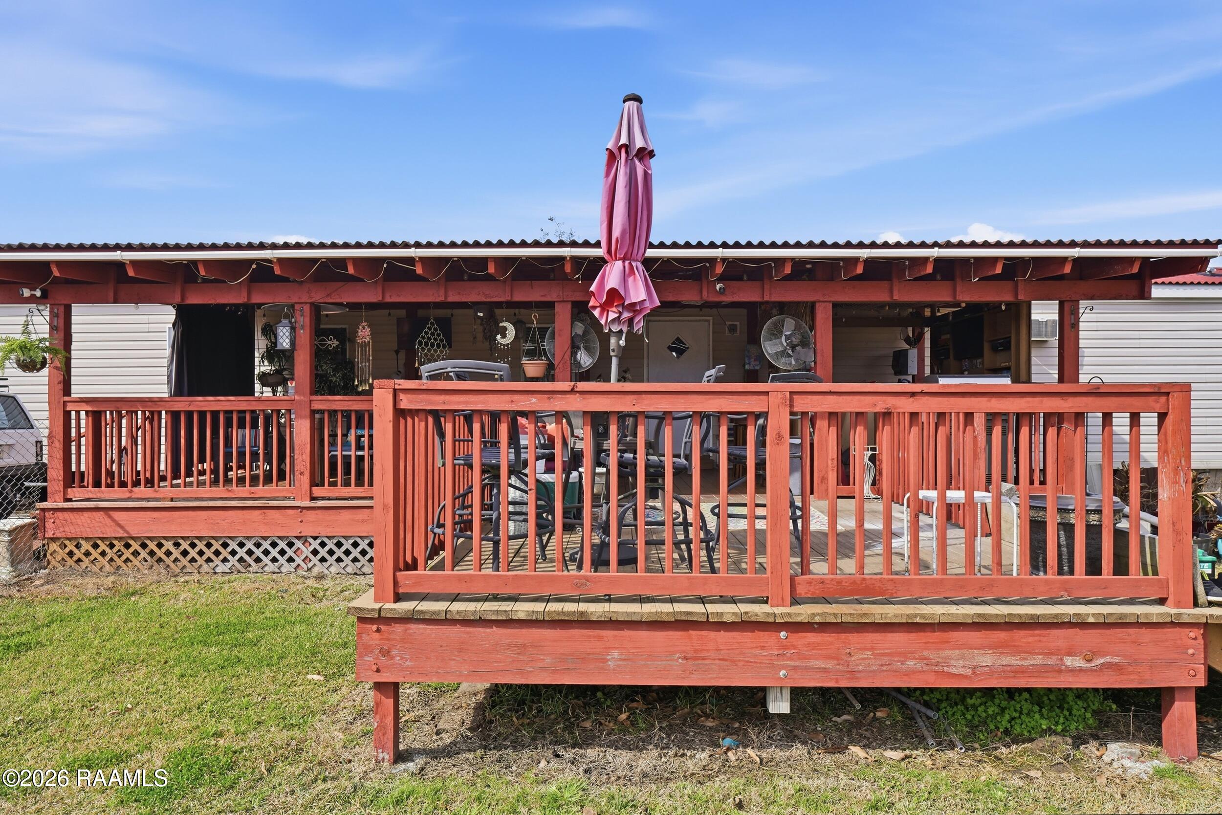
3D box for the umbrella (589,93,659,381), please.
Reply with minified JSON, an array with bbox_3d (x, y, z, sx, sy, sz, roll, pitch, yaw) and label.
[{"bbox_3d":[0.050,-0.500,4.360,0.430,2.720,0.430,4,0,0],"label":"umbrella"}]

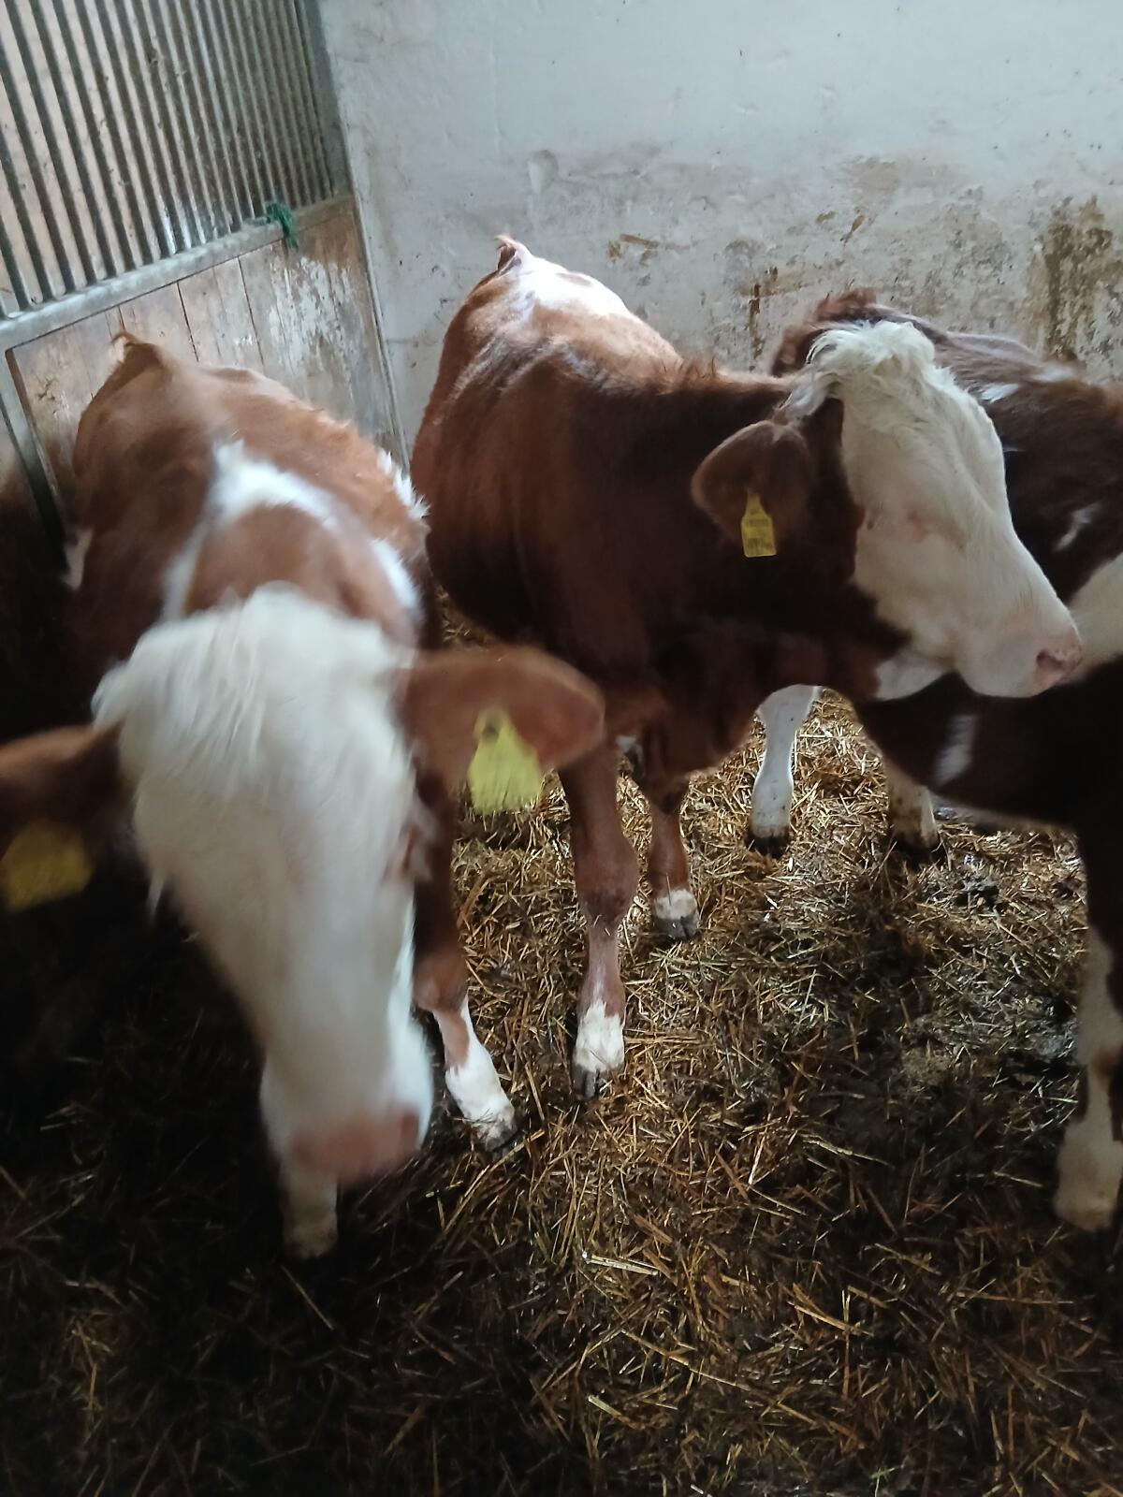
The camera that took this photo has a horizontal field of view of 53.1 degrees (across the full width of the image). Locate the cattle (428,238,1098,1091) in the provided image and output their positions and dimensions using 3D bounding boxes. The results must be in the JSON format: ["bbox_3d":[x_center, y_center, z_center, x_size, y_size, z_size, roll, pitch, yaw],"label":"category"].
[{"bbox_3d":[0.125,-0.180,2.030,0.600,1.230,1.530,-14,31,-12],"label":"cattle"}]

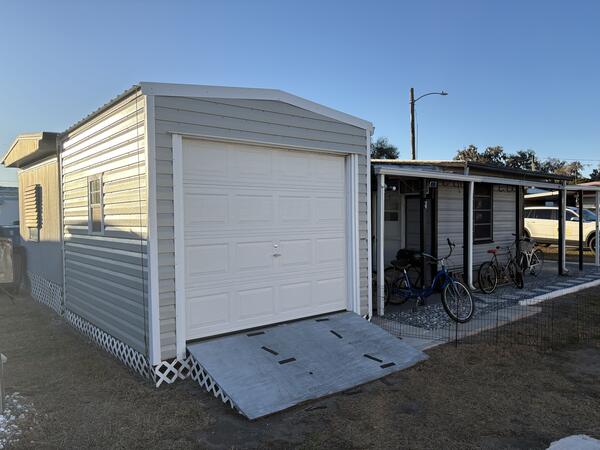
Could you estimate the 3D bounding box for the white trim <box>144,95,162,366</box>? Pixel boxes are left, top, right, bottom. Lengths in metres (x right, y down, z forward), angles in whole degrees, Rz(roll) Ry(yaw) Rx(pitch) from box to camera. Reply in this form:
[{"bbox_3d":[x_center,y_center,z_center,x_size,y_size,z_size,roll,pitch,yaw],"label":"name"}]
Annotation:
[{"bbox_3d":[-1.411,0.055,4.323,0.081,2.555,0.081,-2,1,-39],"label":"white trim"}]

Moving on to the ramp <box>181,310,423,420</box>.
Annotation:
[{"bbox_3d":[0.153,1.365,4.848,2.409,0.329,1.214,-2,1,-39],"label":"ramp"}]

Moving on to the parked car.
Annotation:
[{"bbox_3d":[10.080,0.227,17.120,1.970,1.770,4.900,-2,1,-37],"label":"parked car"}]

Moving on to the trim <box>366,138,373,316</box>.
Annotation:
[{"bbox_3d":[0.949,-0.004,6.264,0.081,2.542,0.081,-2,1,-39],"label":"trim"}]

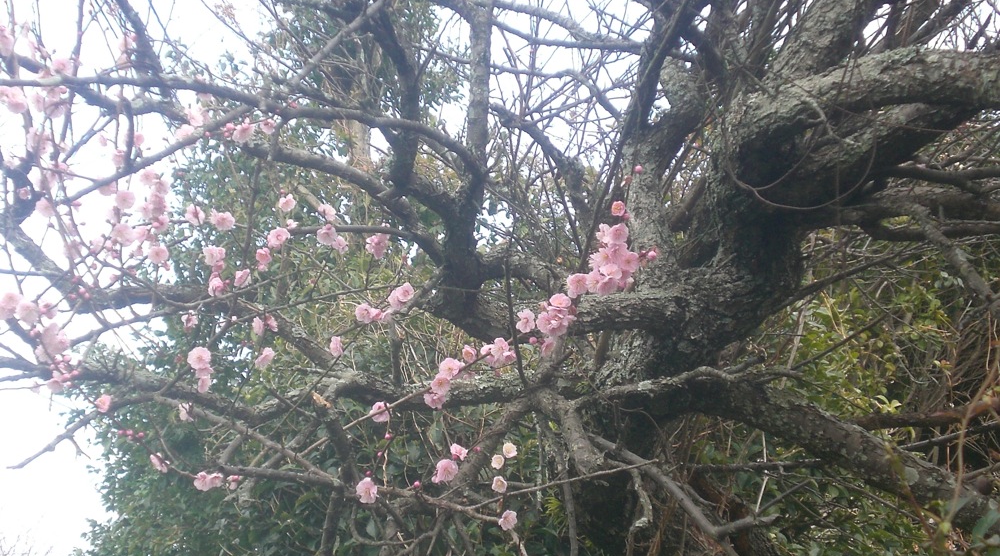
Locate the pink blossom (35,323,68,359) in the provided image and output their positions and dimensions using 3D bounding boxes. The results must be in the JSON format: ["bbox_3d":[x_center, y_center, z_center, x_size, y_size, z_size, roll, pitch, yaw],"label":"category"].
[{"bbox_3d":[-0.479,0.068,1.950,0.030,0.034,0.022,1,0,-6],"label":"pink blossom"}]

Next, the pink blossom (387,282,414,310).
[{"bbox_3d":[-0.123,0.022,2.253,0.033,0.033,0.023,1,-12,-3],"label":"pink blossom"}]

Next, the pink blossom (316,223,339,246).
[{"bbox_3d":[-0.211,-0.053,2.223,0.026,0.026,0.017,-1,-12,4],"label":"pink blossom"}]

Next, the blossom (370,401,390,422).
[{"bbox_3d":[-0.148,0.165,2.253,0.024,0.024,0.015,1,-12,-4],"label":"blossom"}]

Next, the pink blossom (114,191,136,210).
[{"bbox_3d":[-0.535,-0.111,2.600,0.030,0.024,0.020,0,6,0],"label":"pink blossom"}]

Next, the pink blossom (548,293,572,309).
[{"bbox_3d":[0.071,0.027,2.150,0.026,0.026,0.017,0,-49,0],"label":"pink blossom"}]

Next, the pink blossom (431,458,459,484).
[{"bbox_3d":[-0.067,0.233,2.203,0.033,0.030,0.020,2,-12,-11],"label":"pink blossom"}]

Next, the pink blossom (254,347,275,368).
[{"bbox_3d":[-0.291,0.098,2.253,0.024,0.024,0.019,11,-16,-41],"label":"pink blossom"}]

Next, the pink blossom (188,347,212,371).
[{"bbox_3d":[-0.344,0.091,2.080,0.026,0.027,0.017,1,1,-3],"label":"pink blossom"}]

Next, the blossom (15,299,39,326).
[{"bbox_3d":[-0.547,0.040,2.103,0.026,0.029,0.018,3,-12,-15],"label":"blossom"}]

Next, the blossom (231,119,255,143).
[{"bbox_3d":[-0.354,-0.201,2.500,0.032,0.032,0.024,7,26,-30],"label":"blossom"}]

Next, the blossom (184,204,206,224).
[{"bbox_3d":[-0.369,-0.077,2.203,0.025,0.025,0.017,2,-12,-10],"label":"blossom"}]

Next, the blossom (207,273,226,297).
[{"bbox_3d":[-0.336,0.009,2.150,0.021,0.026,0.021,4,13,-19],"label":"blossom"}]

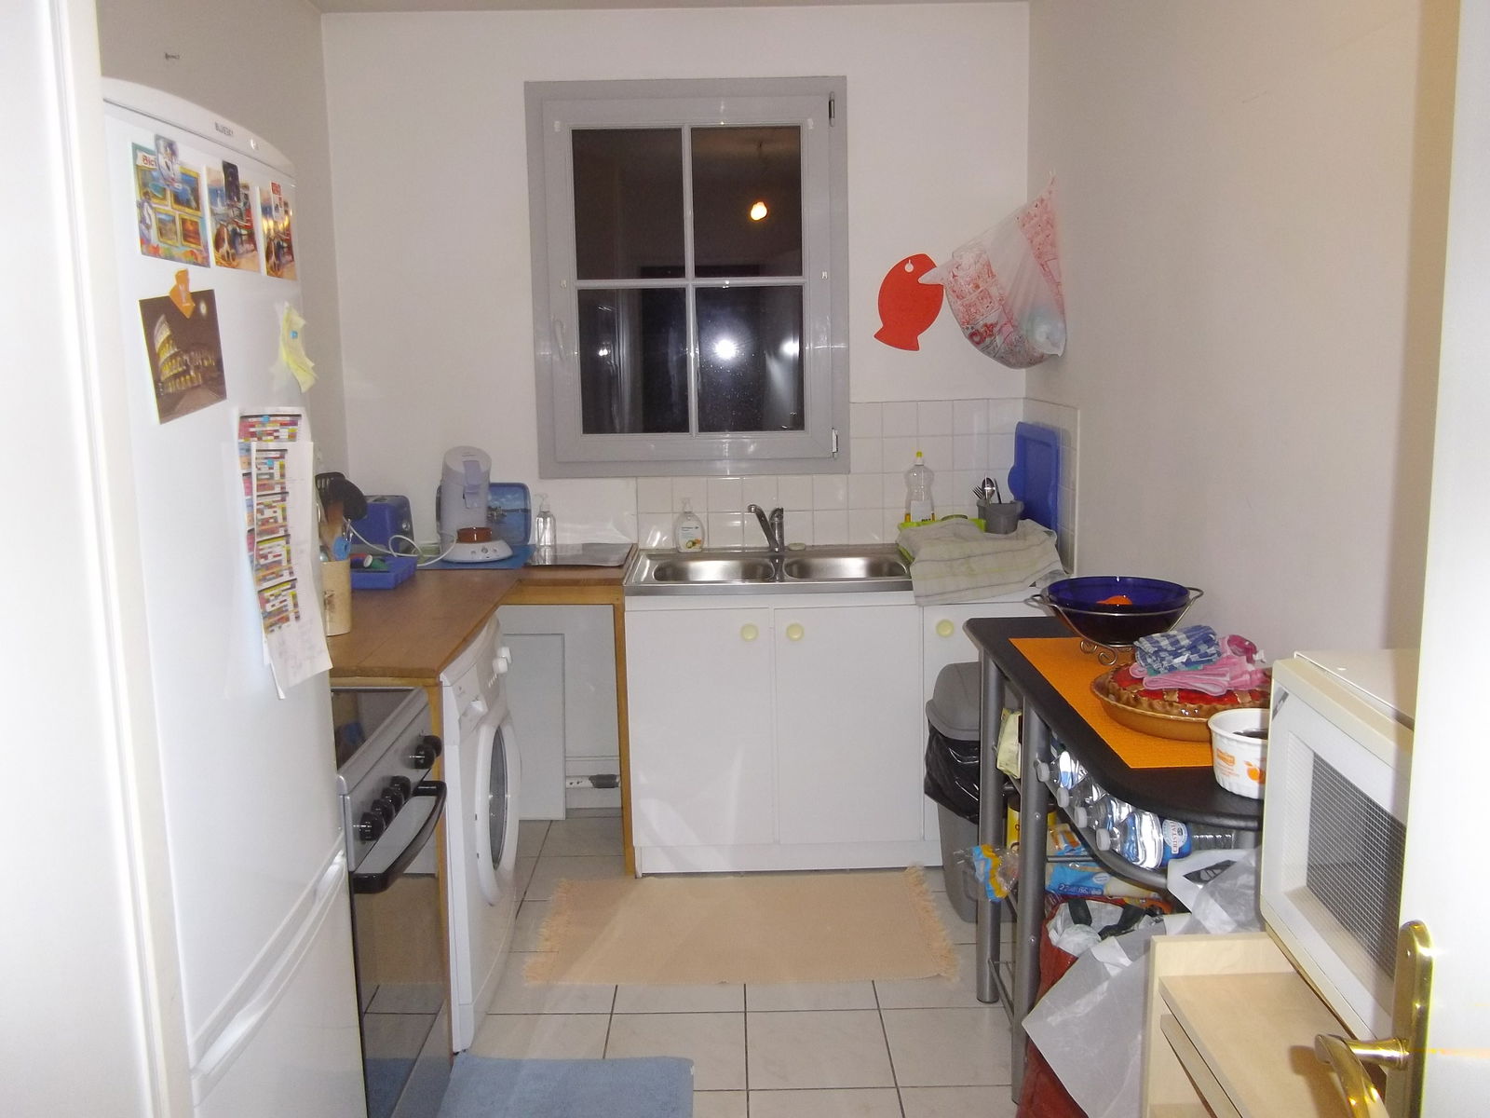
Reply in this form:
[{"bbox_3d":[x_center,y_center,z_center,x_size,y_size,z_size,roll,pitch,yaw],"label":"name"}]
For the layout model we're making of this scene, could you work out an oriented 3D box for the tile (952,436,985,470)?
[{"bbox_3d":[0.714,-0.335,3.677,0.109,0.109,0.008,-1,9,-1],"label":"tile"}]

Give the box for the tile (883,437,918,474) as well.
[{"bbox_3d":[0.492,-0.328,3.674,0.109,0.109,0.008,-1,9,-1],"label":"tile"}]

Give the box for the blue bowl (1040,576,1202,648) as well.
[{"bbox_3d":[0.723,0.113,2.236,0.285,0.109,0.285,-1,8,0],"label":"blue bowl"}]

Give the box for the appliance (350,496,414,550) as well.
[{"bbox_3d":[-1.102,-0.099,3.416,0.210,0.175,0.165,-1,8,-1],"label":"appliance"}]

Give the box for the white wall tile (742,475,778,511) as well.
[{"bbox_3d":[0.048,-0.205,3.618,0.109,0.109,0.010,-1,8,-1],"label":"white wall tile"}]

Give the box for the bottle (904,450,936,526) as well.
[{"bbox_3d":[0.540,-0.197,3.596,0.089,0.275,0.062,-1,8,-1],"label":"bottle"}]

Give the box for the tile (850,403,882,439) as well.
[{"bbox_3d":[0.377,-0.427,3.591,0.109,0.109,0.010,-1,8,-1],"label":"tile"}]

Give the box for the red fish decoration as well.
[{"bbox_3d":[0.507,-0.794,3.591,0.219,0.299,0.010,-1,9,-1],"label":"red fish decoration"}]

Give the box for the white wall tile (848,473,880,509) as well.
[{"bbox_3d":[0.384,-0.214,3.690,0.109,0.109,0.008,-1,9,-1],"label":"white wall tile"}]

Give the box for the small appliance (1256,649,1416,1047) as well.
[{"bbox_3d":[0.685,0.267,0.902,0.360,0.285,0.470,0,9,3],"label":"small appliance"}]

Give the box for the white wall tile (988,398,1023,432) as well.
[{"bbox_3d":[0.823,-0.448,3.661,0.109,0.109,0.008,-1,9,-1],"label":"white wall tile"}]

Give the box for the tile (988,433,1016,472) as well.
[{"bbox_3d":[0.827,-0.338,3.678,0.109,0.109,0.008,-1,9,-1],"label":"tile"}]

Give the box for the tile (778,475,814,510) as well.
[{"bbox_3d":[0.162,-0.208,3.687,0.109,0.109,0.008,-1,9,-1],"label":"tile"}]

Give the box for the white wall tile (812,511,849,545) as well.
[{"bbox_3d":[0.273,-0.101,3.693,0.108,0.108,0.010,-1,8,-1],"label":"white wall tile"}]

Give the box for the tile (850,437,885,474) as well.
[{"bbox_3d":[0.381,-0.323,3.662,0.108,0.108,0.010,-1,8,-1],"label":"tile"}]

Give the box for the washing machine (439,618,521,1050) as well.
[{"bbox_3d":[-0.824,0.582,2.678,0.590,0.850,0.600,-1,9,-1],"label":"washing machine"}]

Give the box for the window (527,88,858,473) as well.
[{"bbox_3d":[-0.164,-0.838,3.525,0.958,1.173,0.080,-1,8,-1],"label":"window"}]

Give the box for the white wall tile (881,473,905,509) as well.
[{"bbox_3d":[0.484,-0.212,3.624,0.109,0.109,0.010,-1,8,-1],"label":"white wall tile"}]

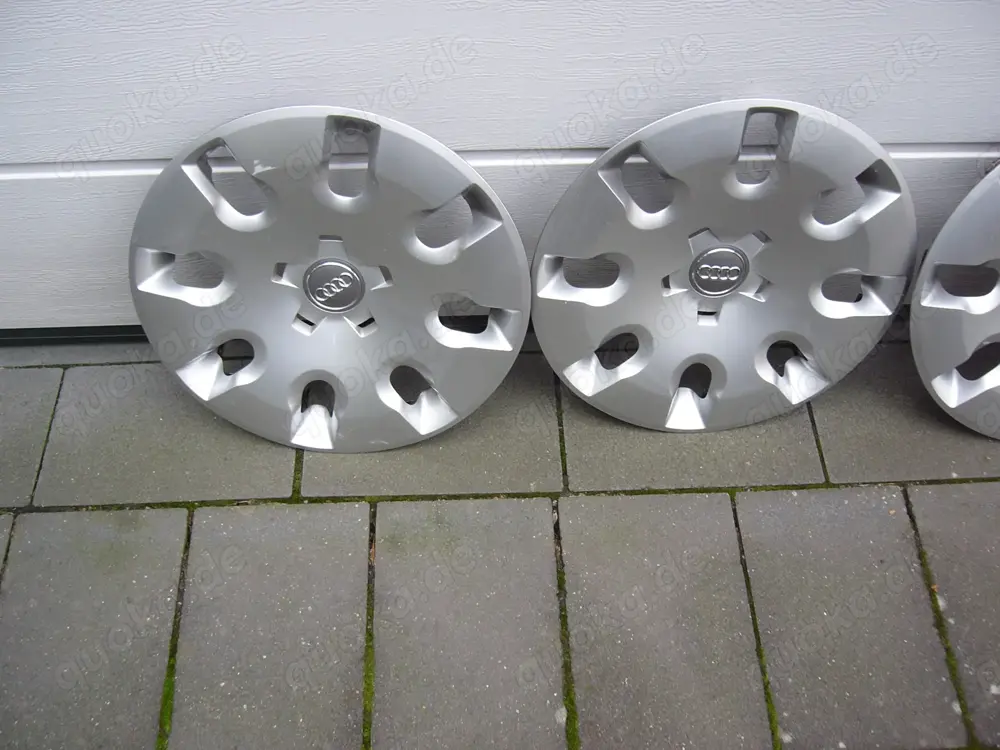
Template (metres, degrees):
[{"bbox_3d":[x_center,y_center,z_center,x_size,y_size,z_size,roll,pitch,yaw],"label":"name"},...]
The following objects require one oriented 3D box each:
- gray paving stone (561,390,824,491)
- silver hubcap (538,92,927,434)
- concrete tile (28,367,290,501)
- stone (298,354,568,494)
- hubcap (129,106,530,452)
[{"bbox_3d":[0.221,0.065,1.236,0.296,0.060,0.196,-2,55,-1],"label":"gray paving stone"},{"bbox_3d":[0.237,-0.105,1.090,0.413,0.413,0.050,0,35,0],"label":"silver hubcap"},{"bbox_3d":[-0.381,0.082,1.221,0.296,0.060,0.196,-2,55,-1],"label":"concrete tile"},{"bbox_3d":[-0.080,0.074,1.228,0.296,0.060,0.196,-2,55,-1],"label":"stone"},{"bbox_3d":[-0.175,-0.086,1.069,0.413,0.413,0.050,0,35,-1],"label":"hubcap"}]

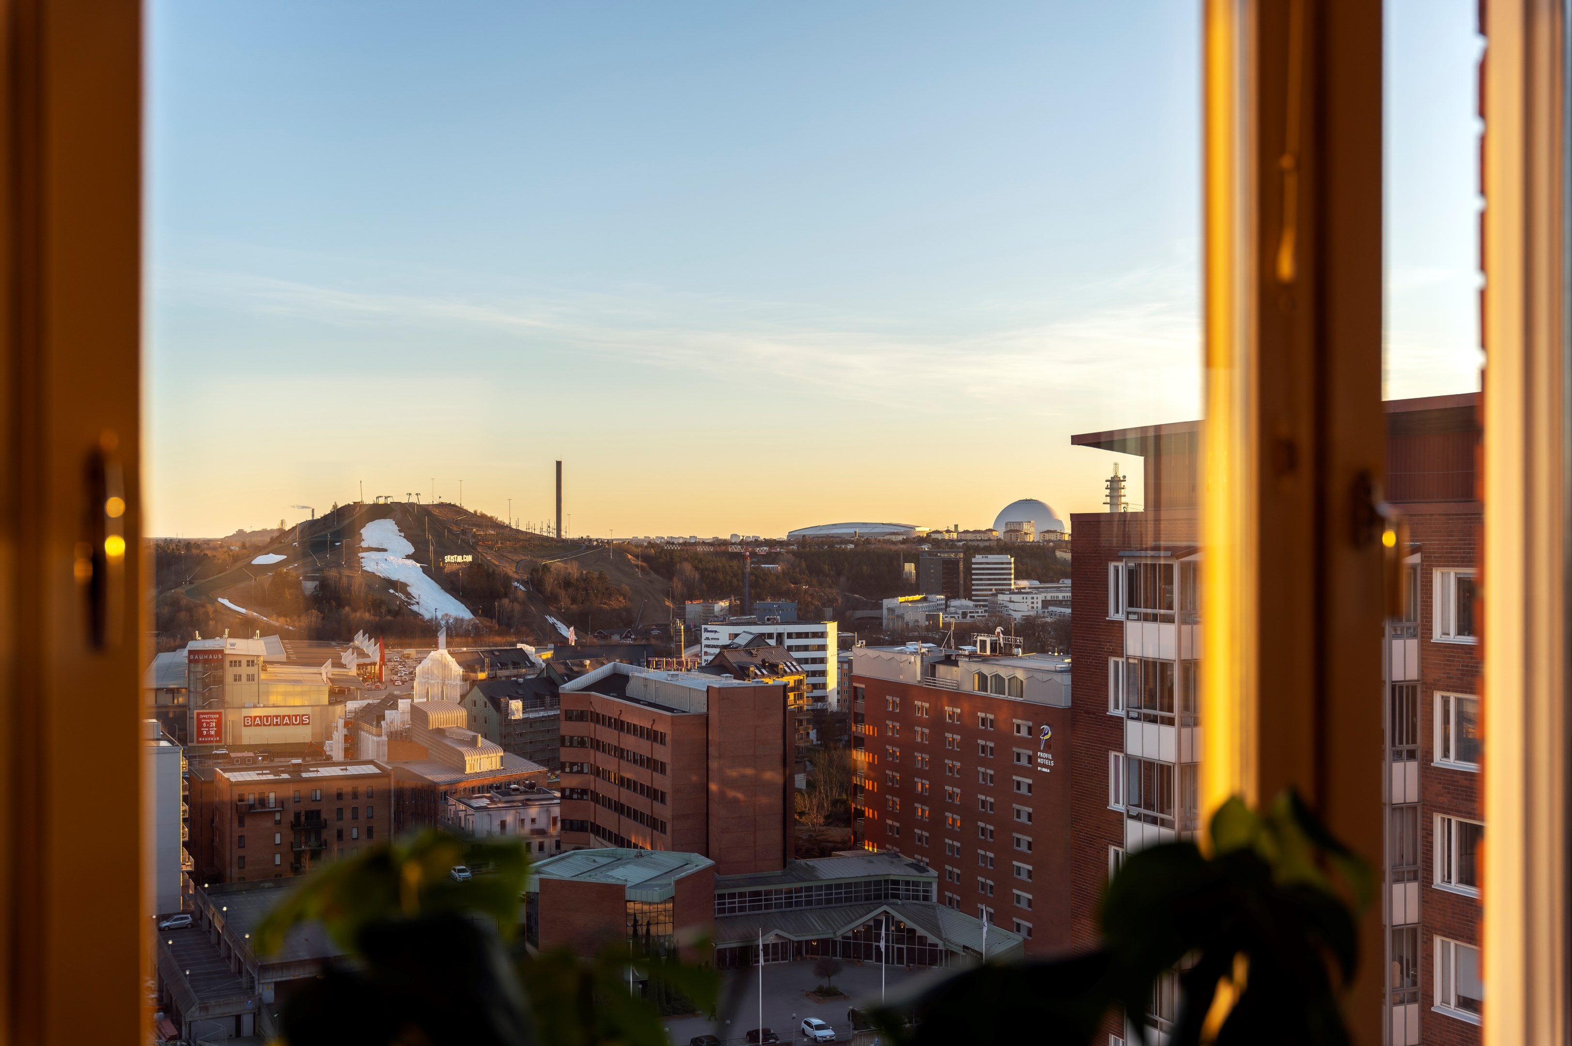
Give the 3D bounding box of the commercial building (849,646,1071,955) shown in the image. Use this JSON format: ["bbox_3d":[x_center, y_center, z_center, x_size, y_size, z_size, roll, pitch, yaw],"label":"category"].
[{"bbox_3d":[24.570,31.270,195.990,14.000,32.000,47.500,0,-1,-24],"label":"commercial building"}]

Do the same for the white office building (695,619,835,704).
[{"bbox_3d":[-4.590,38.860,468.140,35.000,24.700,14.000,0,-1,12],"label":"white office building"}]

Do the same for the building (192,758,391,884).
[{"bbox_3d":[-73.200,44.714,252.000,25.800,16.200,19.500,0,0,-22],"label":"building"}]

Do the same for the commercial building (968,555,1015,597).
[{"bbox_3d":[139.840,41.130,1147.630,25.500,38.500,16.000,0,-1,13],"label":"commercial building"}]

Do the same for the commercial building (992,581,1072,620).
[{"bbox_3d":[160.910,48.760,1084.560,60.000,24.000,35.000,0,-1,-18],"label":"commercial building"}]

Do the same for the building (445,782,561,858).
[{"bbox_3d":[-39.280,43.360,244.980,15.500,8.900,13.500,0,-1,-24],"label":"building"}]

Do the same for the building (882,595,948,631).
[{"bbox_3d":[86.000,59.822,1135.000,32.000,20.700,32.000,0,0,27],"label":"building"}]

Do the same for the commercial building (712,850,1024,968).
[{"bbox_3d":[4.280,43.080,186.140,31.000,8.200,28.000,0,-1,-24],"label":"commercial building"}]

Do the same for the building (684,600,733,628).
[{"bbox_3d":[-36.660,45.700,799.590,20.000,19.000,17.000,0,-1,-10],"label":"building"}]

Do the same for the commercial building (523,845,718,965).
[{"bbox_3d":[-17.300,41.185,178.500,17.600,10.800,17.600,0,0,22],"label":"commercial building"}]

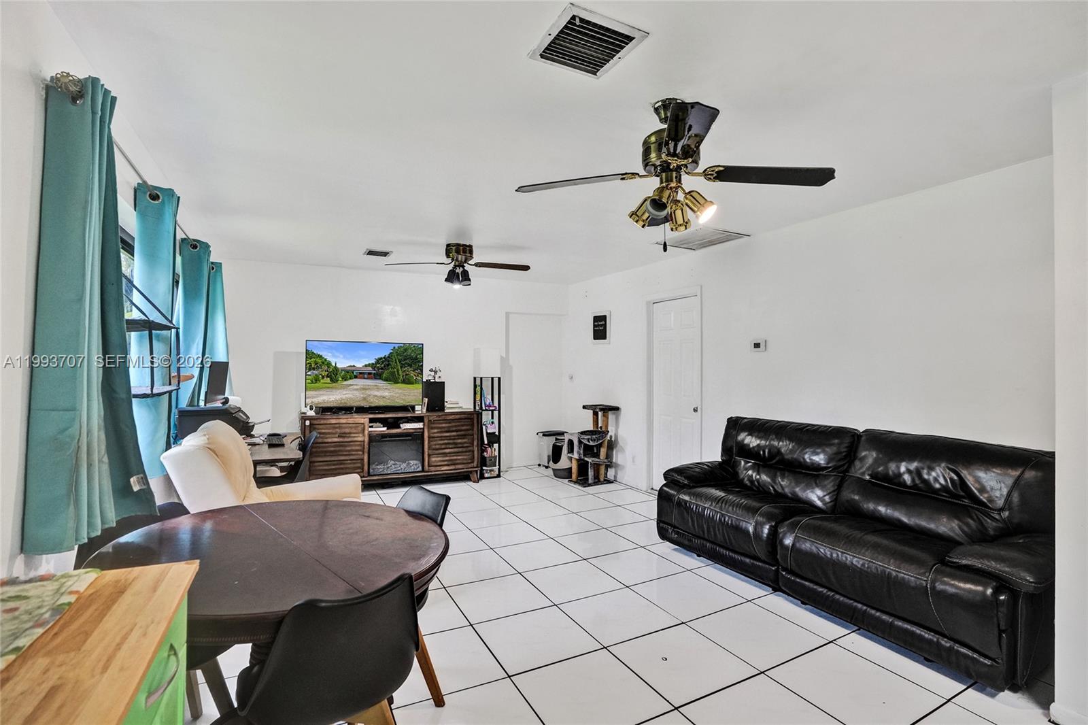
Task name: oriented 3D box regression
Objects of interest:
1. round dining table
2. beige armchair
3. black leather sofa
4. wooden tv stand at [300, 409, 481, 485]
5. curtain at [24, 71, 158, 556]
[{"bbox_3d":[-0.894,0.987,1.646,1.095,0.764,1.095,0,0,0],"label":"round dining table"},{"bbox_3d":[-1.562,0.860,2.817,0.985,1.035,0.814,0,0,-28],"label":"beige armchair"},{"bbox_3d":[1.687,0.902,3.001,0.854,0.955,2.050,0,0,-28],"label":"black leather sofa"},{"bbox_3d":[-1.681,0.986,5.435,1.869,0.824,0.412,0,0,-28],"label":"wooden tv stand"},{"bbox_3d":[-1.367,-0.140,1.473,0.211,1.347,0.382,0,0,-28],"label":"curtain"}]

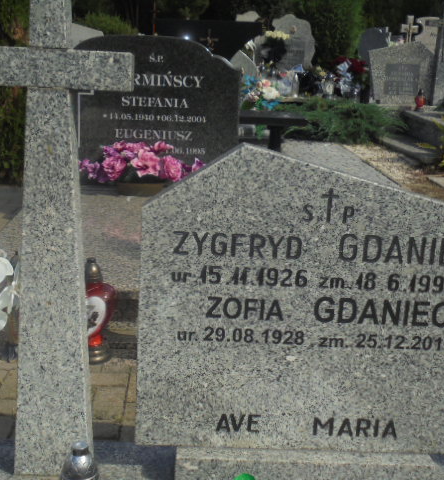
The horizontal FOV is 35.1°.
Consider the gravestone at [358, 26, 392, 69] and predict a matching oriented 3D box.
[{"bbox_3d":[2.092,-2.540,9.733,0.484,0.799,0.120,2,17,-3],"label":"gravestone"}]

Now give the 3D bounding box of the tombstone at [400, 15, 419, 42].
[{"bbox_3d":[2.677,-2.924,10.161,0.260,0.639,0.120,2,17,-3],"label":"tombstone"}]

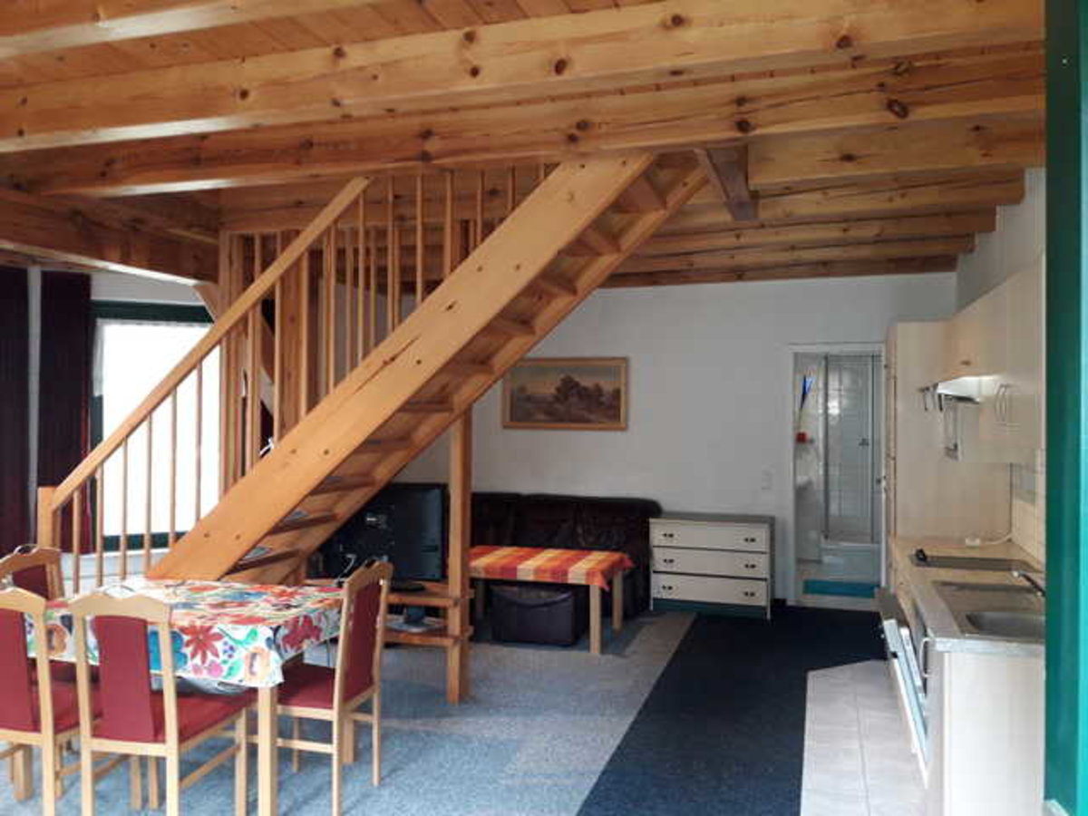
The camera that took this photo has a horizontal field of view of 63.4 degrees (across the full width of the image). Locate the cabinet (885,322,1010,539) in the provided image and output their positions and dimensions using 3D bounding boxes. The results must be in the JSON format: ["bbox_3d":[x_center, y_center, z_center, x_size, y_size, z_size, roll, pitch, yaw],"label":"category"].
[{"bbox_3d":[2.238,0.555,4.919,0.565,2.011,0.672,0,1,18],"label":"cabinet"}]

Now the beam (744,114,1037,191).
[{"bbox_3d":[1.534,-1.093,3.806,1.256,0.203,0.136,0,1,18],"label":"beam"}]

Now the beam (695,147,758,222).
[{"bbox_3d":[0.875,-1.097,4.019,0.130,0.203,1.392,0,1,18],"label":"beam"}]

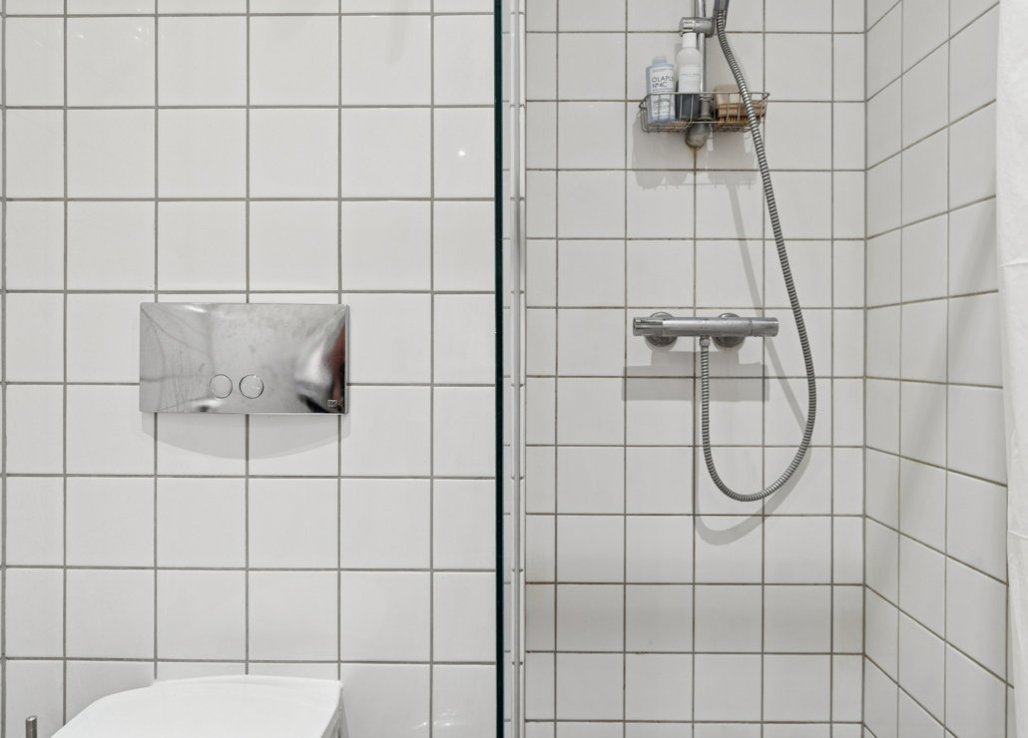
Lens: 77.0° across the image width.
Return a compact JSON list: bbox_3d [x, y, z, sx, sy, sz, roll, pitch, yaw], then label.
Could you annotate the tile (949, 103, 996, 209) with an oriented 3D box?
[{"bbox_3d":[0.757,-0.348,1.042,0.010,0.146,0.146,0,1,2],"label":"tile"}]

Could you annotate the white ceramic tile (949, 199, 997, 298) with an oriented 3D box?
[{"bbox_3d":[0.757,-0.199,1.045,0.010,0.146,0.146,0,1,2],"label":"white ceramic tile"}]

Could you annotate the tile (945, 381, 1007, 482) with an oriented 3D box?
[{"bbox_3d":[0.761,0.102,1.059,0.010,0.147,0.143,0,0,1],"label":"tile"}]

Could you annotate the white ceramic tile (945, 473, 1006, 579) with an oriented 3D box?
[{"bbox_3d":[0.760,0.251,1.059,0.010,0.147,0.146,0,0,1],"label":"white ceramic tile"}]

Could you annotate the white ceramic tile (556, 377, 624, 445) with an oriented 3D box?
[{"bbox_3d":[0.167,0.092,1.411,0.147,0.147,0.010,0,0,0],"label":"white ceramic tile"}]

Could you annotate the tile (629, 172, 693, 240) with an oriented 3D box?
[{"bbox_3d":[0.319,-0.358,1.409,0.147,0.147,0.010,0,0,0],"label":"tile"}]

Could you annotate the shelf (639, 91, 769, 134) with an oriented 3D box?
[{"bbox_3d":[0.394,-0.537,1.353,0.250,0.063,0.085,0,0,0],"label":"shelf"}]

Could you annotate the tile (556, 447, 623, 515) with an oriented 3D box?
[{"bbox_3d":[0.168,0.248,1.429,0.149,0.149,0.010,0,0,0],"label":"tile"}]

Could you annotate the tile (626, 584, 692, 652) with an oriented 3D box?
[{"bbox_3d":[0.316,0.543,1.411,0.147,0.147,0.010,0,0,0],"label":"tile"}]

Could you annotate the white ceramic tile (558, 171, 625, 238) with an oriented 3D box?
[{"bbox_3d":[0.169,-0.359,1.411,0.146,0.146,0.010,0,0,0],"label":"white ceramic tile"}]

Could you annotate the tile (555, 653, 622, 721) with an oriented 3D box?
[{"bbox_3d":[0.165,0.691,1.410,0.146,0.146,0.010,0,0,0],"label":"tile"}]

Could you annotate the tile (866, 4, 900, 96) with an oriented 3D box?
[{"bbox_3d":[0.767,-0.654,1.335,0.010,0.147,0.142,0,0,1],"label":"tile"}]

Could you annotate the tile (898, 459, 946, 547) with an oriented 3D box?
[{"bbox_3d":[0.775,0.253,1.219,0.010,0.149,0.146,0,0,1],"label":"tile"}]

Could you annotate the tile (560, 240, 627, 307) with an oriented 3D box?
[{"bbox_3d":[0.168,-0.209,1.411,0.146,0.146,0.010,0,0,0],"label":"tile"}]

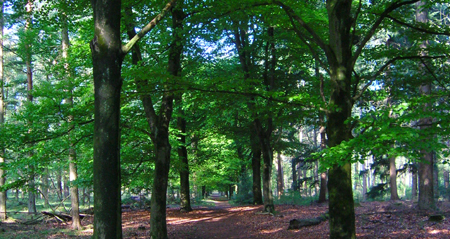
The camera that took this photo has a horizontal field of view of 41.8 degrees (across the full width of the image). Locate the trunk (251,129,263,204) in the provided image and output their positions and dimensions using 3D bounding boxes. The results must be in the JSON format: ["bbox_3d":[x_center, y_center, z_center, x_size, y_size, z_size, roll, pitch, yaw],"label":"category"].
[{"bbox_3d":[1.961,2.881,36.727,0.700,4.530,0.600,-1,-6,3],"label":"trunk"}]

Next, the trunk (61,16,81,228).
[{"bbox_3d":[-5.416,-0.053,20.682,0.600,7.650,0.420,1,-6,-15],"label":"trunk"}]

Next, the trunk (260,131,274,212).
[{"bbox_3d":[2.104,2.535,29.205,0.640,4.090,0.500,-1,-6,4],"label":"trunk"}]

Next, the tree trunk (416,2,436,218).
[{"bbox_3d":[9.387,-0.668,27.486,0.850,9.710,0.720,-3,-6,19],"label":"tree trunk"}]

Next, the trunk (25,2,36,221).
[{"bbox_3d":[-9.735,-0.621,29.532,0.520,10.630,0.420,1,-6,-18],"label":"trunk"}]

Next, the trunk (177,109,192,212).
[{"bbox_3d":[-1.904,1.884,27.737,0.620,4.740,0.500,0,-6,-4],"label":"trunk"}]

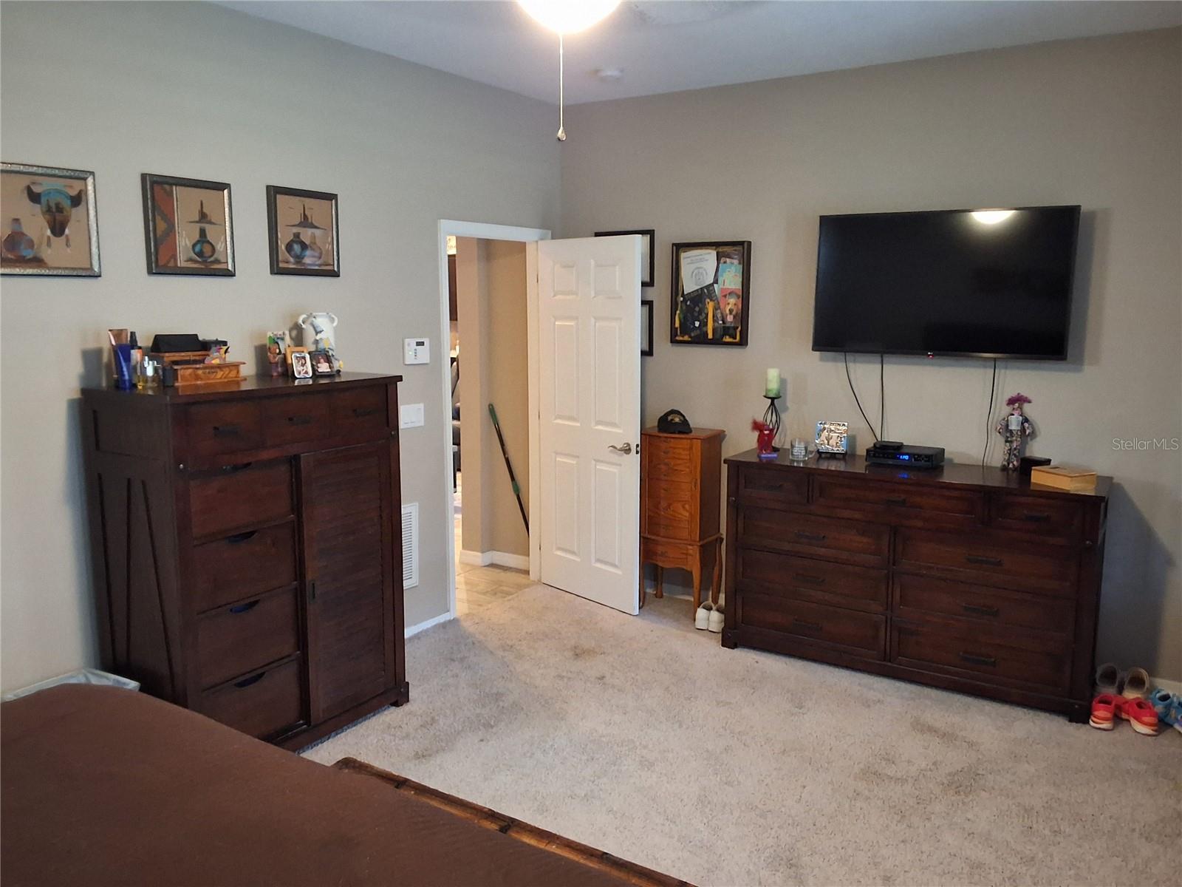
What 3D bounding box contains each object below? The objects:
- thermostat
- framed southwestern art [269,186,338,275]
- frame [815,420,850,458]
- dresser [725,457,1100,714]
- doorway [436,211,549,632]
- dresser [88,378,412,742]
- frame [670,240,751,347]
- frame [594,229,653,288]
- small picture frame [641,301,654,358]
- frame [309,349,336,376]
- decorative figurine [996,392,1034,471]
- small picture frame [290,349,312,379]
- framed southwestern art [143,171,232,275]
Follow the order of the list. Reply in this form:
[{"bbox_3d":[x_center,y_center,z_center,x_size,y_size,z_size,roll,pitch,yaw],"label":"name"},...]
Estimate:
[{"bbox_3d":[-0.868,-0.460,4.767,0.028,0.122,0.155,6,11,32],"label":"thermostat"},{"bbox_3d":[-1.232,-0.905,4.119,0.025,0.365,0.357,6,11,32],"label":"framed southwestern art"},{"bbox_3d":[1.175,-0.014,4.677,0.155,0.178,0.090,5,10,32],"label":"frame"},{"bbox_3d":[1.470,0.583,4.487,1.640,0.947,0.485,5,10,32],"label":"dresser"},{"bbox_3d":[-0.550,-0.160,5.454,0.140,2.107,1.002,6,11,32],"label":"doorway"},{"bbox_3d":[-1.266,0.462,3.717,0.490,1.400,1.070,5,10,32],"label":"dresser"},{"bbox_3d":[0.659,-0.821,5.290,0.453,0.562,0.055,6,11,32],"label":"frame"},{"bbox_3d":[0.195,-1.073,5.567,0.386,0.319,0.020,6,11,32],"label":"frame"},{"bbox_3d":[0.193,-0.667,5.534,0.390,0.315,0.030,5,10,32],"label":"small picture frame"},{"bbox_3d":[-1.143,-0.337,4.046,0.025,0.106,0.091,-18,-6,44],"label":"frame"},{"bbox_3d":[1.923,-0.053,4.349,0.150,0.355,0.090,5,10,32],"label":"decorative figurine"},{"bbox_3d":[-1.178,-0.315,3.898,0.071,0.105,0.025,-6,-2,-32],"label":"small picture frame"},{"bbox_3d":[-1.504,-0.808,3.588,0.030,0.352,0.378,5,10,32],"label":"framed southwestern art"}]

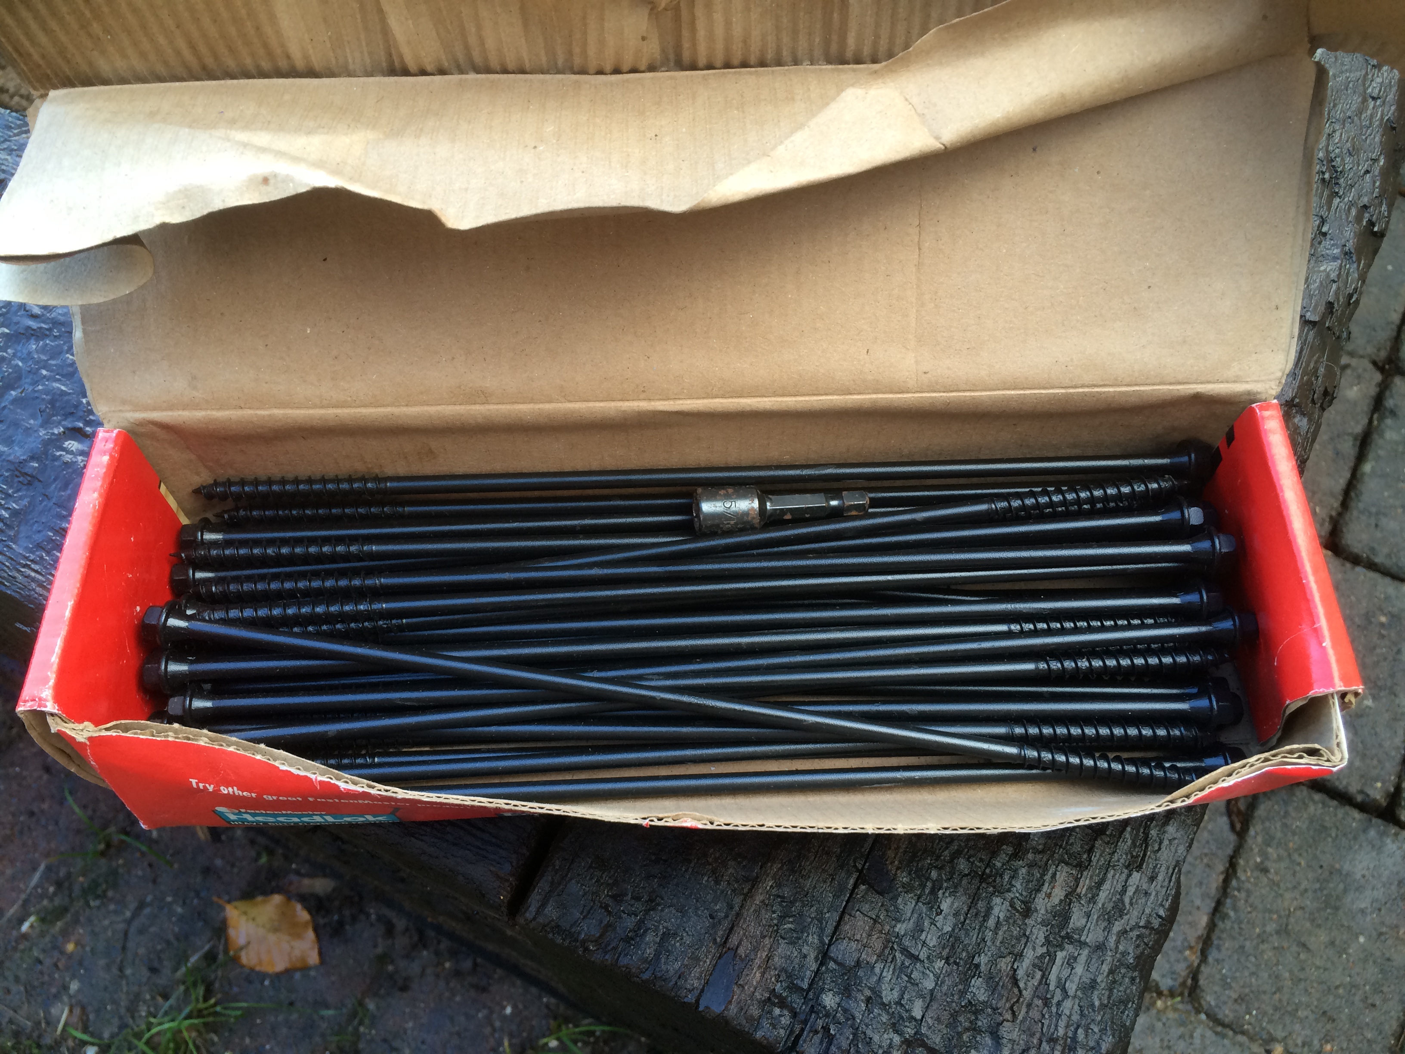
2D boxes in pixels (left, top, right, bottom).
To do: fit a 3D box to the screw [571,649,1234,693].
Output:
[{"bbox_3d":[-0.001,0.039,0.288,0.260,0.011,0.011,-3,60,1],"label":"screw"}]

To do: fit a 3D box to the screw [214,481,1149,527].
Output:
[{"bbox_3d":[0.001,-0.007,0.308,0.260,0.011,0.011,-2,60,1],"label":"screw"}]

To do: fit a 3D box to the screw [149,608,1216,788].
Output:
[{"bbox_3d":[-0.011,0.041,0.279,0.260,0.011,0.011,8,61,6],"label":"screw"}]

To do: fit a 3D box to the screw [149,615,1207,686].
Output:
[{"bbox_3d":[-0.007,0.029,0.287,0.260,0.011,0.011,-3,60,0],"label":"screw"}]

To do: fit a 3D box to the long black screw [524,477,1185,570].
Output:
[{"bbox_3d":[-0.006,0.006,0.297,0.260,0.011,0.011,-7,60,0],"label":"long black screw"}]

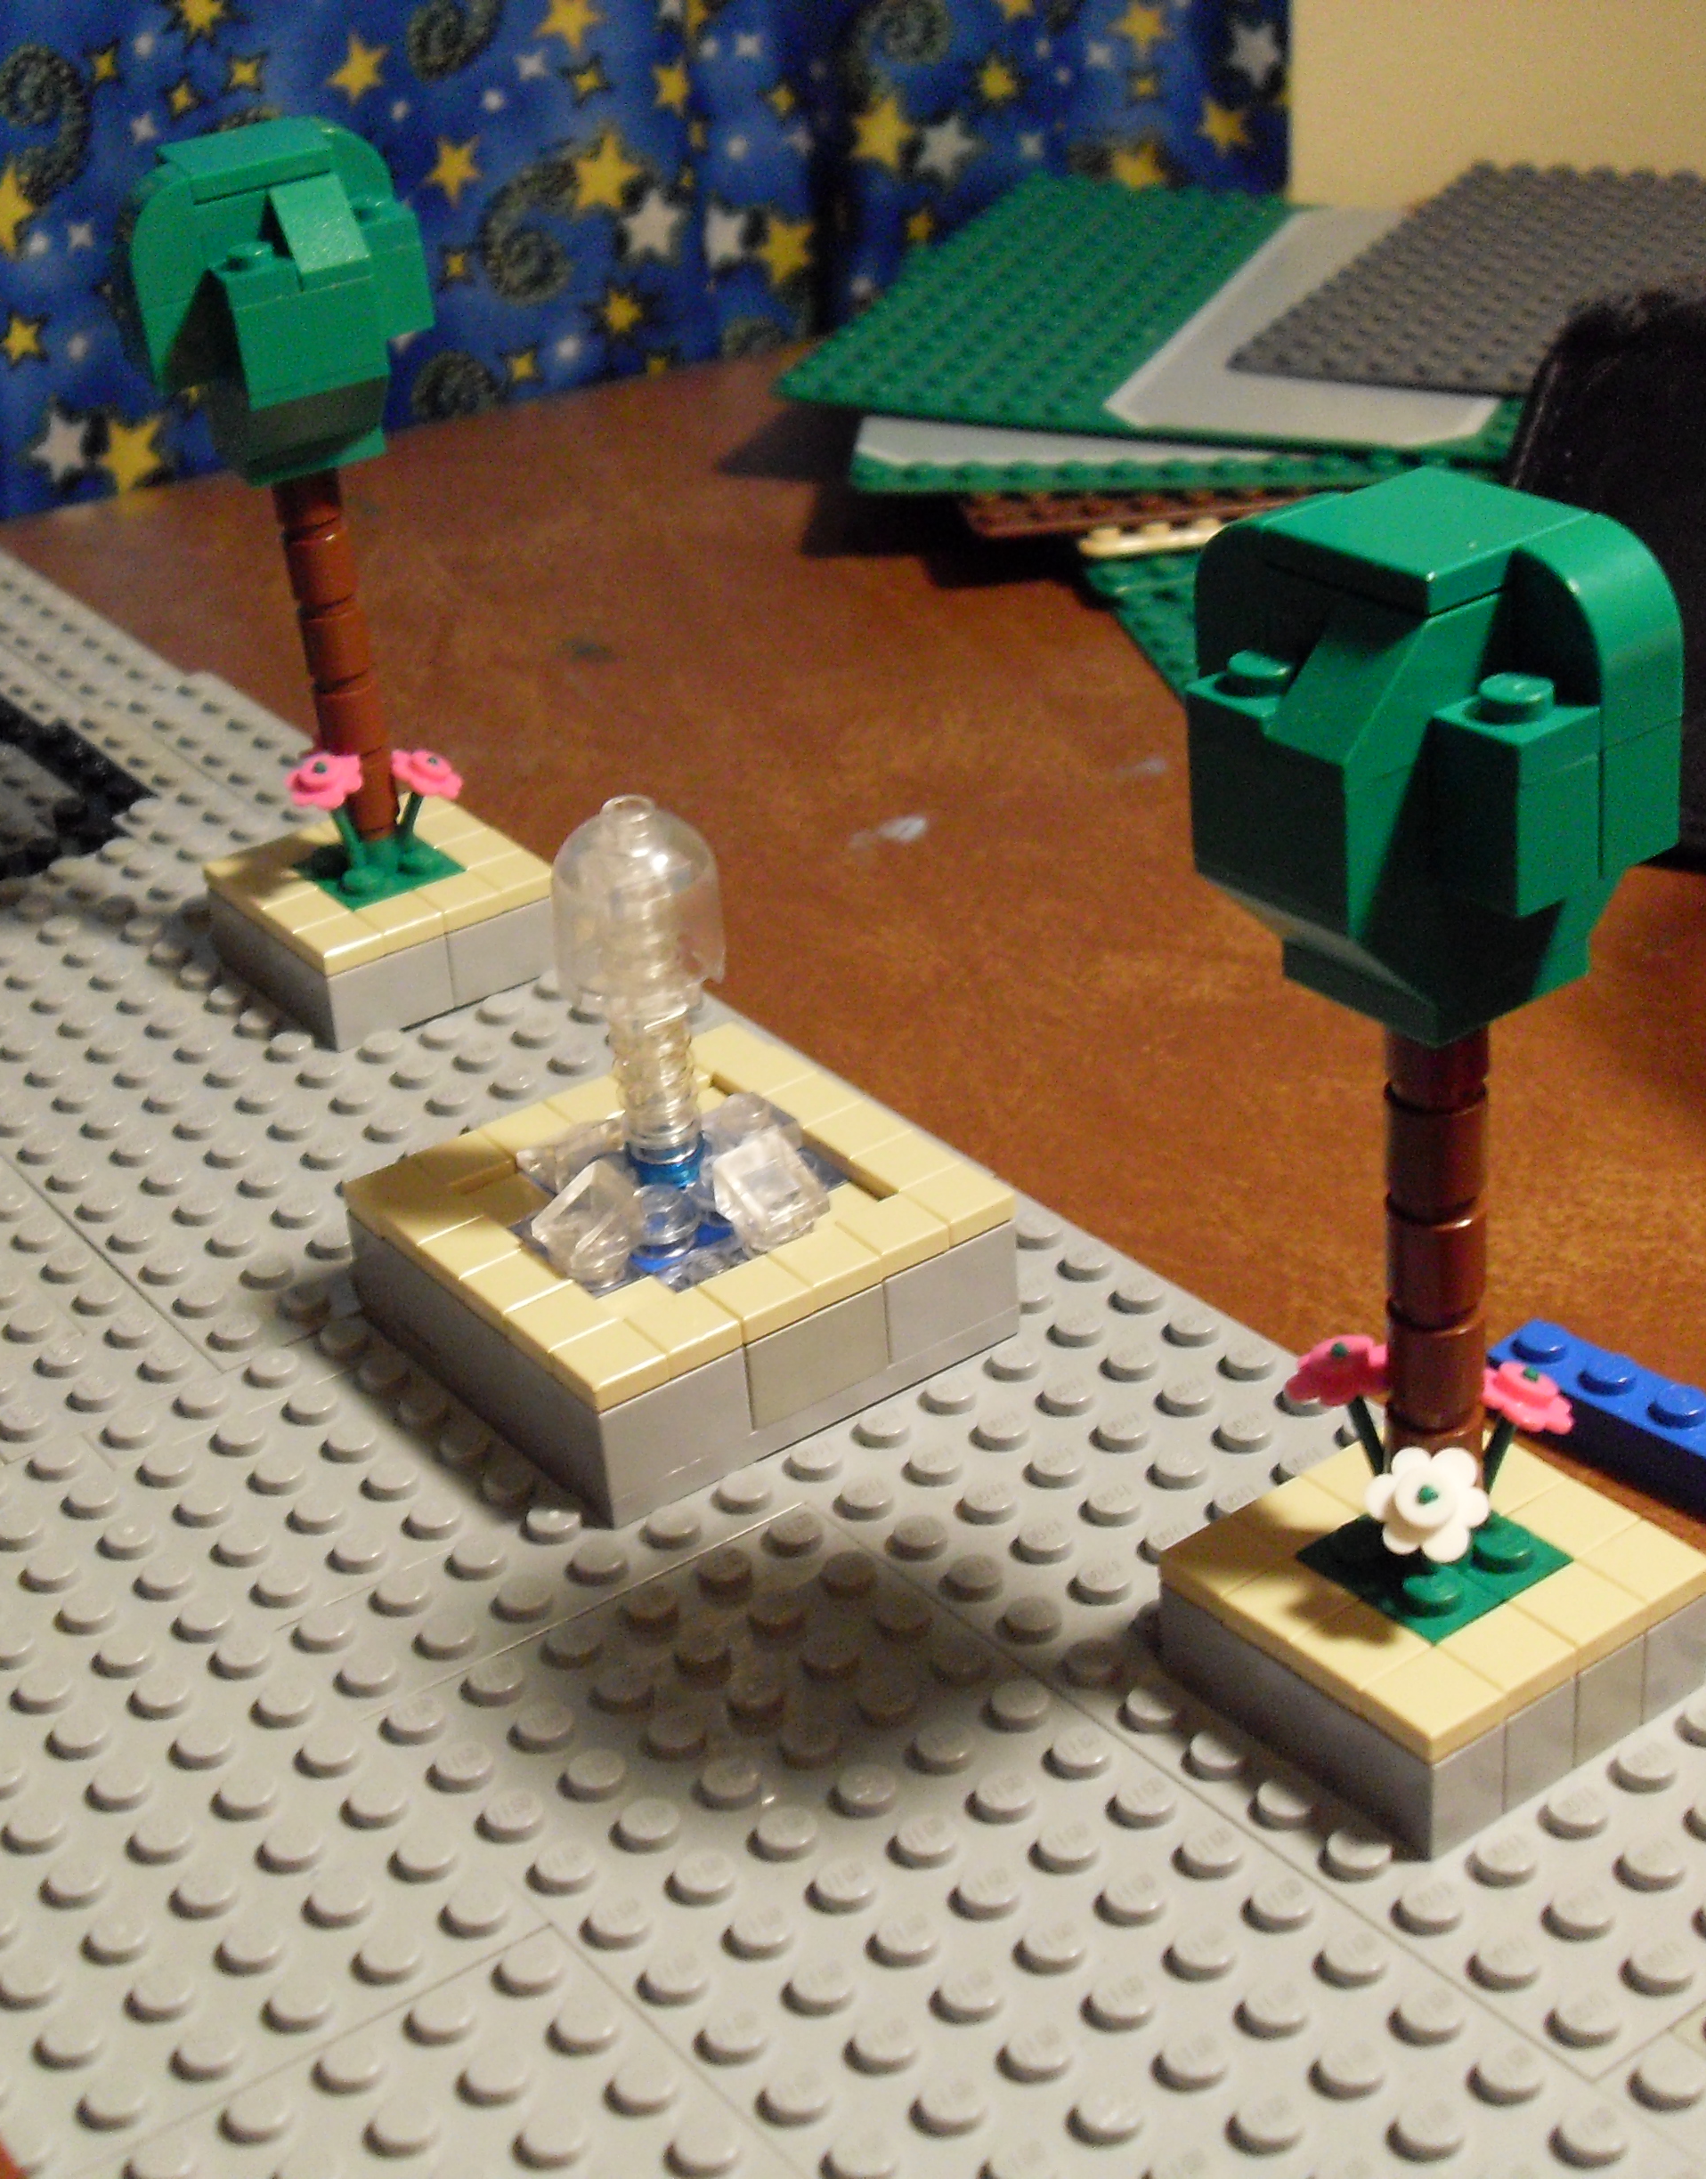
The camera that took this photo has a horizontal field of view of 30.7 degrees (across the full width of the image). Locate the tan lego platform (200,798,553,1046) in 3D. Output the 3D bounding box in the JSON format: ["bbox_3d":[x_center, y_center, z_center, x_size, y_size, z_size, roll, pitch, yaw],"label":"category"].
[{"bbox_3d":[-0.058,-0.022,0.389,0.032,0.013,0.032,-23,35,-29],"label":"tan lego platform"}]

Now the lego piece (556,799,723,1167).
[{"bbox_3d":[-0.019,-0.010,0.297,0.016,0.038,0.016,-4,30,2],"label":"lego piece"}]

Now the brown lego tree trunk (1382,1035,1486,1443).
[{"bbox_3d":[0.045,0.012,0.244,0.008,0.048,0.008,-5,29,3],"label":"brown lego tree trunk"}]

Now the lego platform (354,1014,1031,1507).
[{"bbox_3d":[-0.017,0.017,0.311,0.048,0.016,0.048,-23,34,-29],"label":"lego platform"}]

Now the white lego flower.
[{"bbox_3d":[0.045,0.033,0.244,0.010,0.003,0.010,2,67,11],"label":"white lego flower"}]

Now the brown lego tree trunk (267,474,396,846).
[{"bbox_3d":[-0.061,-0.053,0.370,0.008,0.048,0.008,-25,34,-28],"label":"brown lego tree trunk"}]

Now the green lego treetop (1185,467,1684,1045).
[{"bbox_3d":[0.042,-0.024,0.224,0.032,0.035,0.032,-23,33,-29],"label":"green lego treetop"}]

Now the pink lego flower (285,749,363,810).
[{"bbox_3d":[-0.063,-0.037,0.373,0.009,0.003,0.009,12,61,24],"label":"pink lego flower"}]

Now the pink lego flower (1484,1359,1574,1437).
[{"bbox_3d":[0.055,0.025,0.253,0.009,0.003,0.009,13,21,-25],"label":"pink lego flower"}]

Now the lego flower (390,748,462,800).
[{"bbox_3d":[-0.052,-0.039,0.379,0.009,0.003,0.009,23,31,-8],"label":"lego flower"}]

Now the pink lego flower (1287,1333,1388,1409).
[{"bbox_3d":[0.041,0.023,0.257,0.009,0.003,0.009,-28,8,-34],"label":"pink lego flower"}]

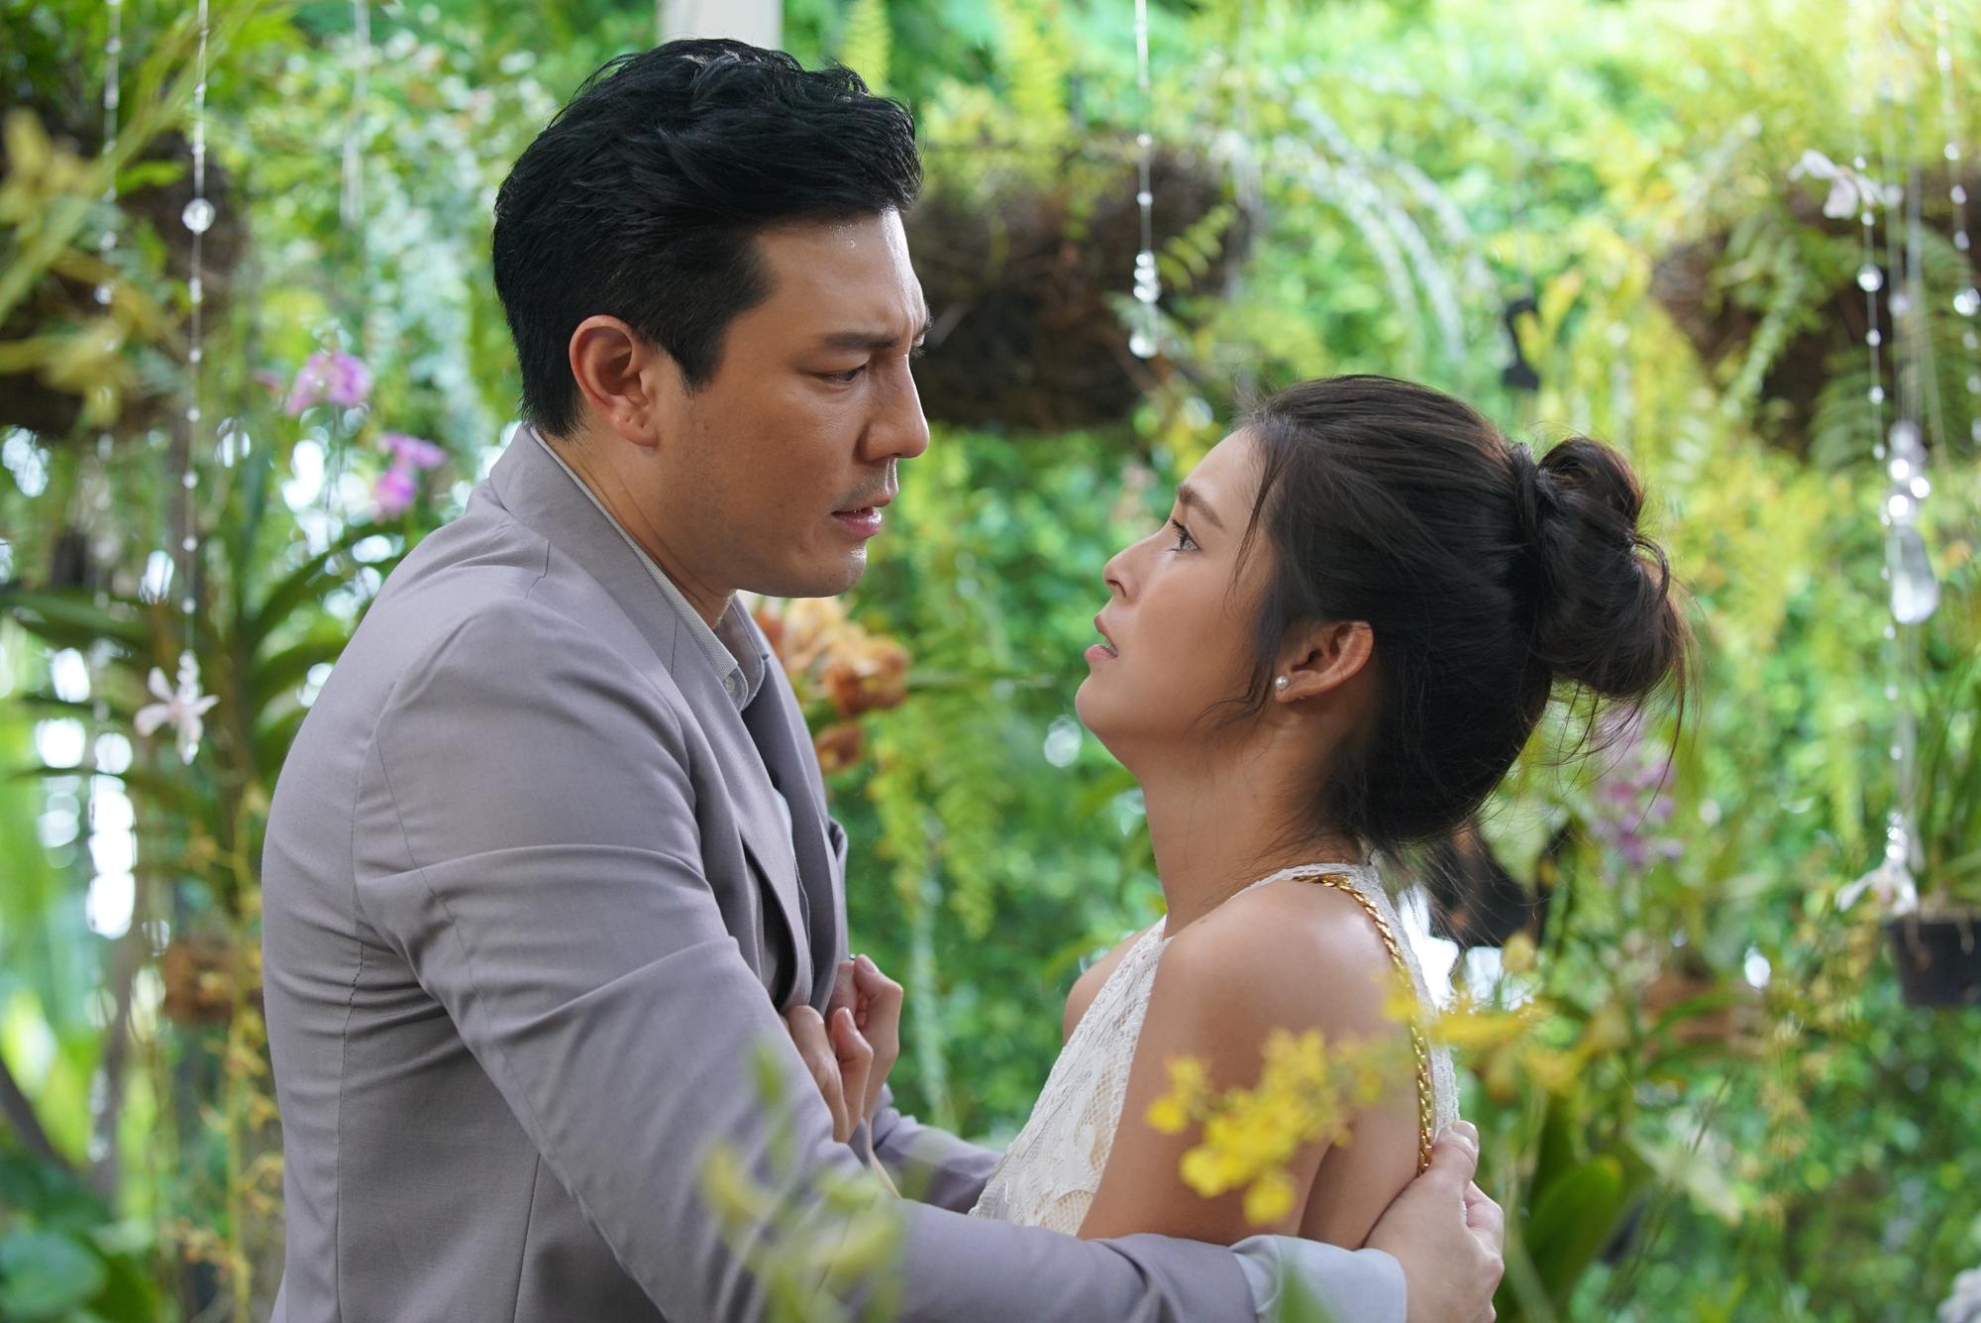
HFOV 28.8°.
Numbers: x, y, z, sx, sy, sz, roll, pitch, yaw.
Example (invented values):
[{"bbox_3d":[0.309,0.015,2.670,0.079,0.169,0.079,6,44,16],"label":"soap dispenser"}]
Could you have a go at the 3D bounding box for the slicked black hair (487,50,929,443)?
[{"bbox_3d":[-0.136,-0.203,1.850,0.208,0.190,0.178,6,-6,12],"label":"slicked black hair"}]

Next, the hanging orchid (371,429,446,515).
[{"bbox_3d":[-0.453,-0.146,3.000,0.058,0.066,0.052,2,-8,-18],"label":"hanging orchid"}]

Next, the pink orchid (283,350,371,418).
[{"bbox_3d":[-0.515,-0.217,3.000,0.068,0.053,0.050,1,-8,-14],"label":"pink orchid"}]

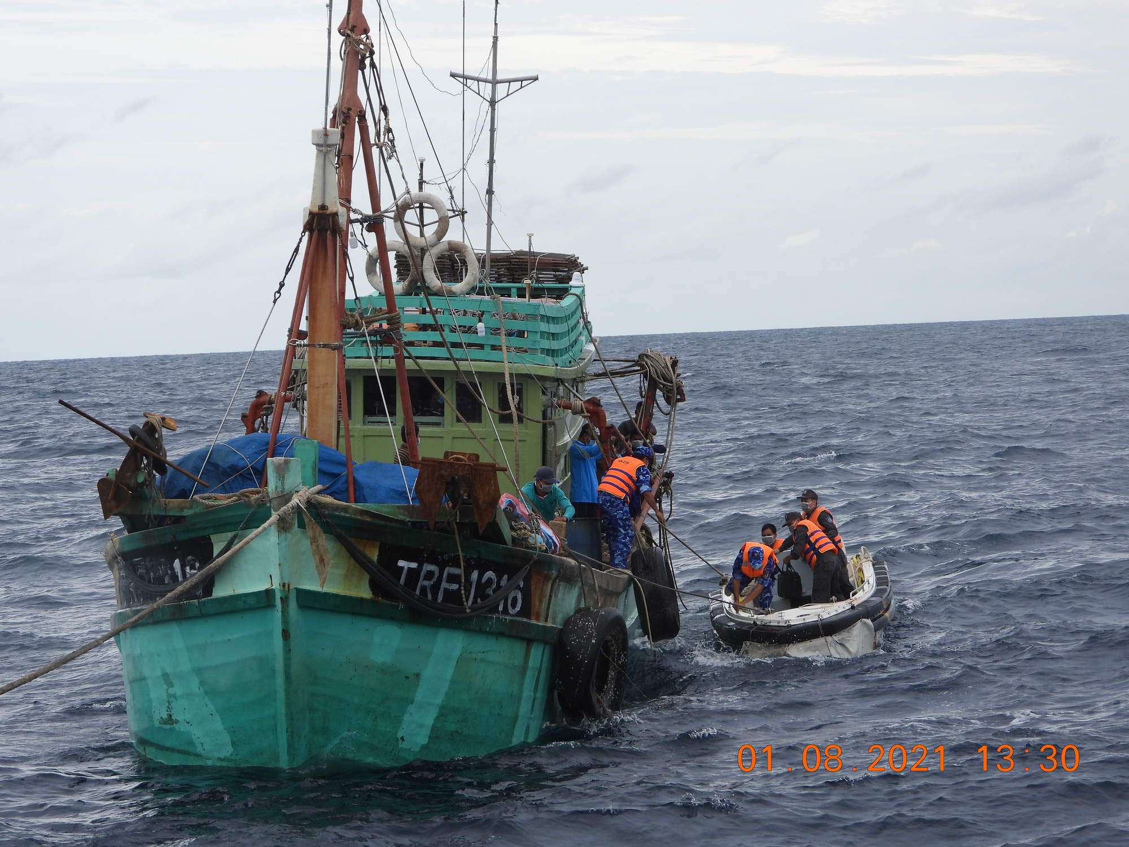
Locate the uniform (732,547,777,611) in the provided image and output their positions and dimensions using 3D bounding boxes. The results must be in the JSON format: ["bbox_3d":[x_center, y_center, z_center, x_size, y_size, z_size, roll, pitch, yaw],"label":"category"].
[{"bbox_3d":[2.097,1.734,45.400,0.620,0.860,0.750,-2,1,9],"label":"uniform"}]

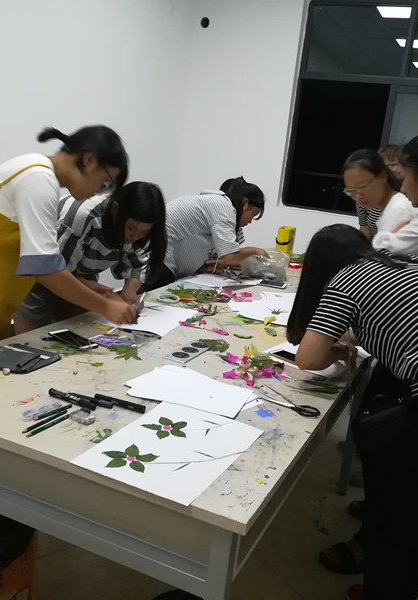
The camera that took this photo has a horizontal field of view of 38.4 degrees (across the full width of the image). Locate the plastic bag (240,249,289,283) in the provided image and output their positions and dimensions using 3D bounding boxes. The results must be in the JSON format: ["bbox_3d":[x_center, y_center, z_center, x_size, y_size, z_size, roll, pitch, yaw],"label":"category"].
[{"bbox_3d":[0.321,-0.199,3.490,0.220,0.160,0.250,3,14,-14],"label":"plastic bag"}]

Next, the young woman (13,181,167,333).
[{"bbox_3d":[-0.532,0.102,2.665,0.660,1.290,0.460,7,14,3],"label":"young woman"}]

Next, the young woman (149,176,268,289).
[{"bbox_3d":[-0.058,-0.082,3.607,0.760,1.300,0.470,6,14,-2],"label":"young woman"}]

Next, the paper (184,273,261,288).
[{"bbox_3d":[0.100,-0.118,3.372,0.300,0.015,0.420,14,16,30],"label":"paper"}]

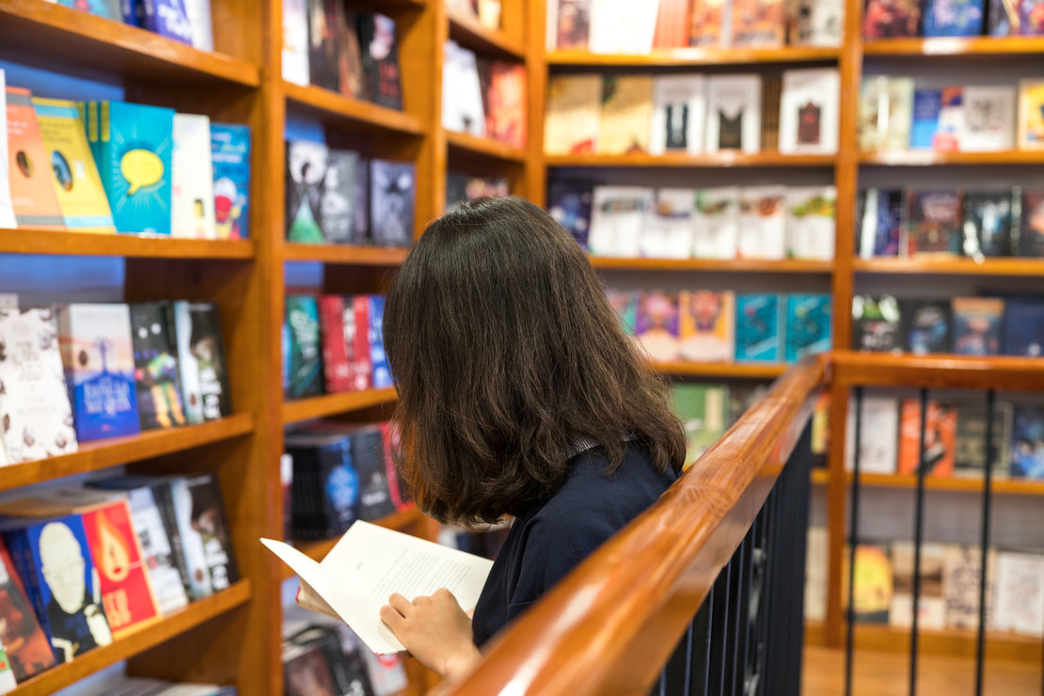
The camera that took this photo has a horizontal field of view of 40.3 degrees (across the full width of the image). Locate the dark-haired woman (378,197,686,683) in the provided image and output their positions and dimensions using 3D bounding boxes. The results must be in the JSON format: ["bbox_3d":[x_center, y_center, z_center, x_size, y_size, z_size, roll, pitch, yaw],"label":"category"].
[{"bbox_3d":[-0.021,0.532,1.411,0.420,1.360,0.420,2,4,22],"label":"dark-haired woman"}]

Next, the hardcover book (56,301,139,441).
[{"bbox_3d":[-0.669,0.038,2.250,0.025,0.212,0.128,-4,1,29],"label":"hardcover book"}]

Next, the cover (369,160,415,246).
[{"bbox_3d":[-0.308,-0.333,3.313,0.022,0.197,0.158,2,3,34],"label":"cover"}]

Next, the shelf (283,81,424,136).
[{"bbox_3d":[-0.485,-0.517,3.091,0.275,0.034,0.824,2,3,16],"label":"shelf"}]

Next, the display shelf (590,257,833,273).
[{"bbox_3d":[0.520,-0.255,4.342,0.854,0.034,0.275,2,3,13],"label":"display shelf"}]

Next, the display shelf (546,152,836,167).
[{"bbox_3d":[0.551,-0.589,4.561,0.909,0.035,0.270,2,4,16],"label":"display shelf"}]

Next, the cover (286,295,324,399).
[{"bbox_3d":[-0.467,0.000,2.955,0.028,0.208,0.125,-2,2,27],"label":"cover"}]

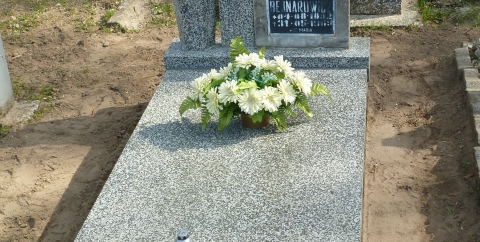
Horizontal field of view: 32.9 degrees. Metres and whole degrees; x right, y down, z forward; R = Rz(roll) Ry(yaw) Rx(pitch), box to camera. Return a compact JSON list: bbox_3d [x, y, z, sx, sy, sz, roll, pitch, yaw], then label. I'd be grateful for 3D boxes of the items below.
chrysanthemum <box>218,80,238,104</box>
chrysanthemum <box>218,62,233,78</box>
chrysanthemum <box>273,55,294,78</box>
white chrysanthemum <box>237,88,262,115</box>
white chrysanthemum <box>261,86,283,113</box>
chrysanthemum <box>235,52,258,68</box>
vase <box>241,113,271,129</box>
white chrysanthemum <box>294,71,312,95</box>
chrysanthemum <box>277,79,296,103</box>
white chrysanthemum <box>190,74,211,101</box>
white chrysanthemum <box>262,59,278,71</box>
[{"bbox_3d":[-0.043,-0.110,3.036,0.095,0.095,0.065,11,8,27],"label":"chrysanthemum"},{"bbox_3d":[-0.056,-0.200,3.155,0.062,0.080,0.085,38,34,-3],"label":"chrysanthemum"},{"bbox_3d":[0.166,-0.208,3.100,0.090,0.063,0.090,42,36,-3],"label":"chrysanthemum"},{"bbox_3d":[0.036,-0.072,3.015,0.098,0.100,0.048,3,3,13],"label":"white chrysanthemum"},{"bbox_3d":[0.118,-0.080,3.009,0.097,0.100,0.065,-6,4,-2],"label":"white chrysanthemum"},{"bbox_3d":[0.027,-0.235,3.154,0.092,0.055,0.090,-5,21,12],"label":"chrysanthemum"},{"bbox_3d":[0.062,-0.034,3.151,0.118,0.090,0.118,1,29,10],"label":"vase"},{"bbox_3d":[0.238,-0.142,3.076,0.048,0.095,0.095,-26,5,47],"label":"white chrysanthemum"},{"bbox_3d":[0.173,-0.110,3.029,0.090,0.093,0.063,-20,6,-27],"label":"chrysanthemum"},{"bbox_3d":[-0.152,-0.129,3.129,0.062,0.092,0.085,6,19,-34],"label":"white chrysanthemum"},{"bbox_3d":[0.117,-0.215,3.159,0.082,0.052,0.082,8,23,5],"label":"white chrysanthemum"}]

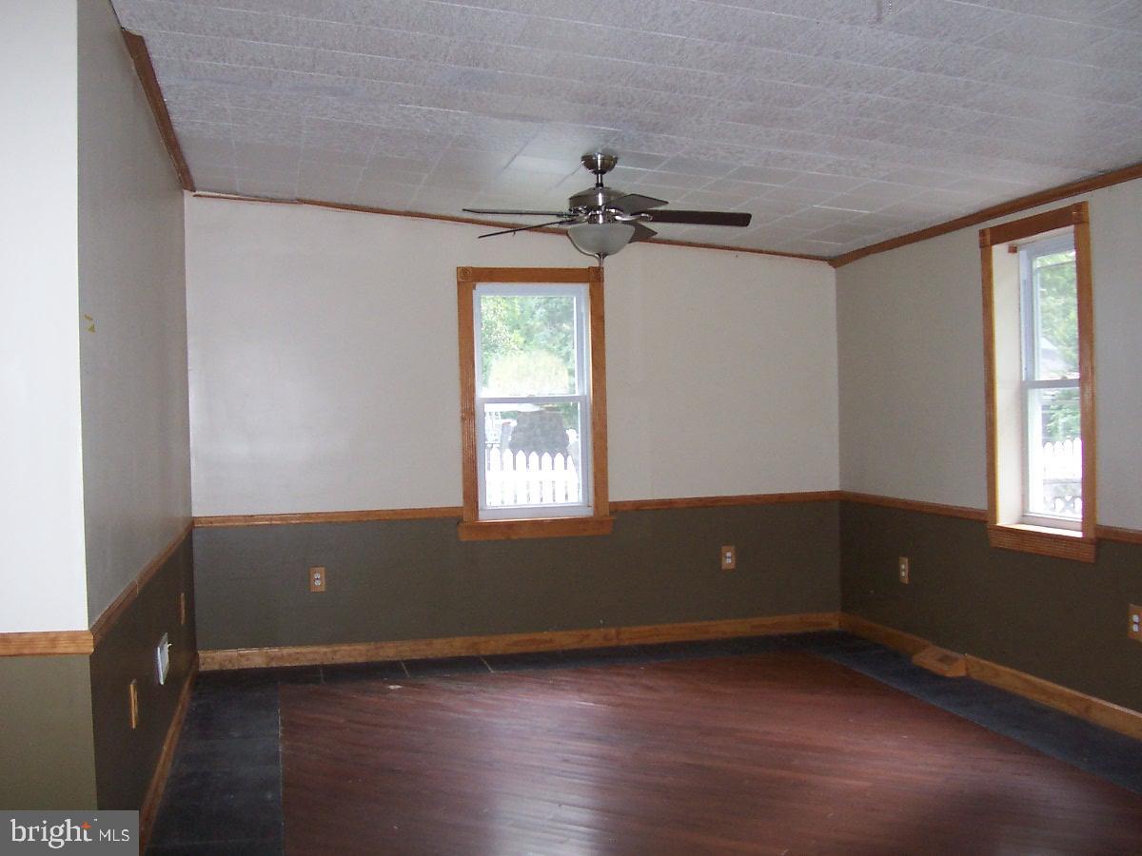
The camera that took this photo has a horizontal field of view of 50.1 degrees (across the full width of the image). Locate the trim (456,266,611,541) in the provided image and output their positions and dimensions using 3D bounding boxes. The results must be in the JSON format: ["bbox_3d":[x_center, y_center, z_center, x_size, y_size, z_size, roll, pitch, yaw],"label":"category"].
[{"bbox_3d":[-0.223,-0.155,7.373,0.940,1.626,0.045,-1,1,-13],"label":"trim"}]

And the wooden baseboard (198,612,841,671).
[{"bbox_3d":[-0.191,1.290,7.391,3.954,0.113,0.022,-1,1,-13],"label":"wooden baseboard"}]

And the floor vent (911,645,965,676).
[{"bbox_3d":[1.912,1.207,6.340,0.115,0.090,0.385,-1,0,-13],"label":"floor vent"}]

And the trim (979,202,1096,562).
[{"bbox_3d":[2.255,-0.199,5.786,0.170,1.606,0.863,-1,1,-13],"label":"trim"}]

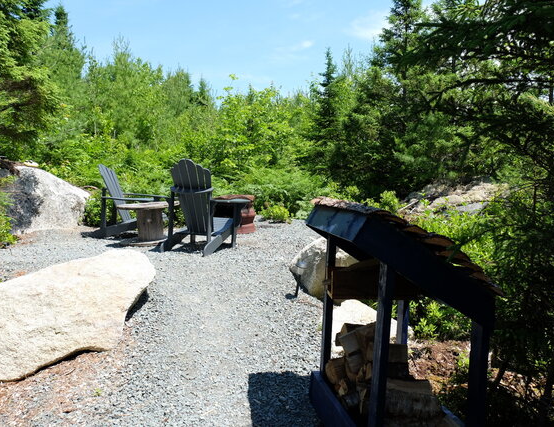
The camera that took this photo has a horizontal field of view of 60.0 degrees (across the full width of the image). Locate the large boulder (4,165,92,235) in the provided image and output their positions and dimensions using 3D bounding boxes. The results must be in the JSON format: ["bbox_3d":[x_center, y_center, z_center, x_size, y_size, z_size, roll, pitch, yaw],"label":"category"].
[{"bbox_3d":[-3.381,-0.253,6.907,1.250,0.930,0.950,0,6,-17],"label":"large boulder"}]

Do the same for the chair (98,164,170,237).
[{"bbox_3d":[-1.926,-0.183,6.404,0.840,0.990,0.730,2,5,7],"label":"chair"}]

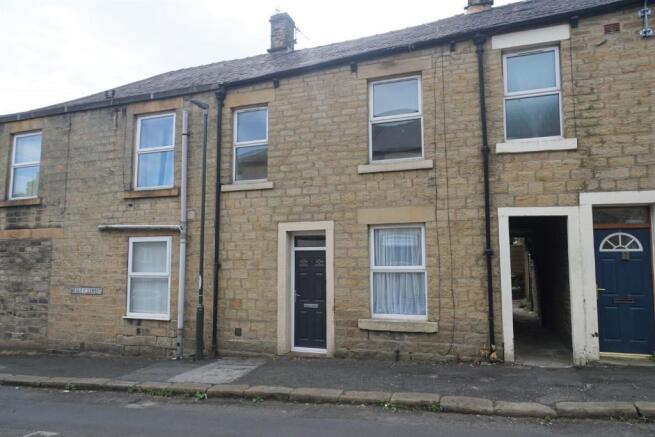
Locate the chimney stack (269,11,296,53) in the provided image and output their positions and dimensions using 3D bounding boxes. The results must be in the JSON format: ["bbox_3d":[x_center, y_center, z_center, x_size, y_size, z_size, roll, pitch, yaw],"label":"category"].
[{"bbox_3d":[-1.323,-5.443,13.210,0.594,1.149,0.580,-2,-6,20],"label":"chimney stack"}]

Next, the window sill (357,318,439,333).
[{"bbox_3d":[1.301,1.958,8.003,1.441,0.181,0.170,-2,-5,21],"label":"window sill"}]

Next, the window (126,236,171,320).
[{"bbox_3d":[-4.045,1.364,10.007,1.240,1.848,0.100,-2,-6,20],"label":"window"}]

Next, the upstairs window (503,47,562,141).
[{"bbox_3d":[3.550,-2.127,7.575,0.876,1.585,0.100,-2,-5,21],"label":"upstairs window"}]

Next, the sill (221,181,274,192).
[{"bbox_3d":[-1.660,-0.648,9.295,1.254,0.119,0.200,-2,-6,20],"label":"sill"}]

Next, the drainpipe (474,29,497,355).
[{"bbox_3d":[2.732,-0.467,7.500,0.170,5.599,0.160,-2,-6,20],"label":"drainpipe"}]

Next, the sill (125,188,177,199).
[{"bbox_3d":[-4.040,-0.547,10.174,1.552,0.145,0.200,-2,-6,20],"label":"sill"}]

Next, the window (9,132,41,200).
[{"bbox_3d":[-8.388,-1.455,12.219,1.154,1.848,0.100,-2,-5,21],"label":"window"}]

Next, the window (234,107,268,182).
[{"bbox_3d":[-1.656,-1.601,9.580,0.851,1.635,0.100,-2,-5,21],"label":"window"}]

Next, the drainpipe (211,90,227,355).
[{"bbox_3d":[-2.297,0.003,9.332,0.160,5.736,0.160,-2,-6,20],"label":"drainpipe"}]

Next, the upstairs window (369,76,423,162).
[{"bbox_3d":[1.334,-1.880,8.427,1.014,1.578,0.100,-2,-5,21],"label":"upstairs window"}]

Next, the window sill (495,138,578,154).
[{"bbox_3d":[3.525,-1.200,7.402,1.220,0.176,0.170,-2,-5,21],"label":"window sill"}]

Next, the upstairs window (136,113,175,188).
[{"bbox_3d":[-4.123,-1.592,10.551,1.162,1.804,0.100,-2,-5,21],"label":"upstairs window"}]

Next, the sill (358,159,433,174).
[{"bbox_3d":[1.293,-0.955,8.260,1.412,0.157,0.170,-2,-5,21],"label":"sill"}]

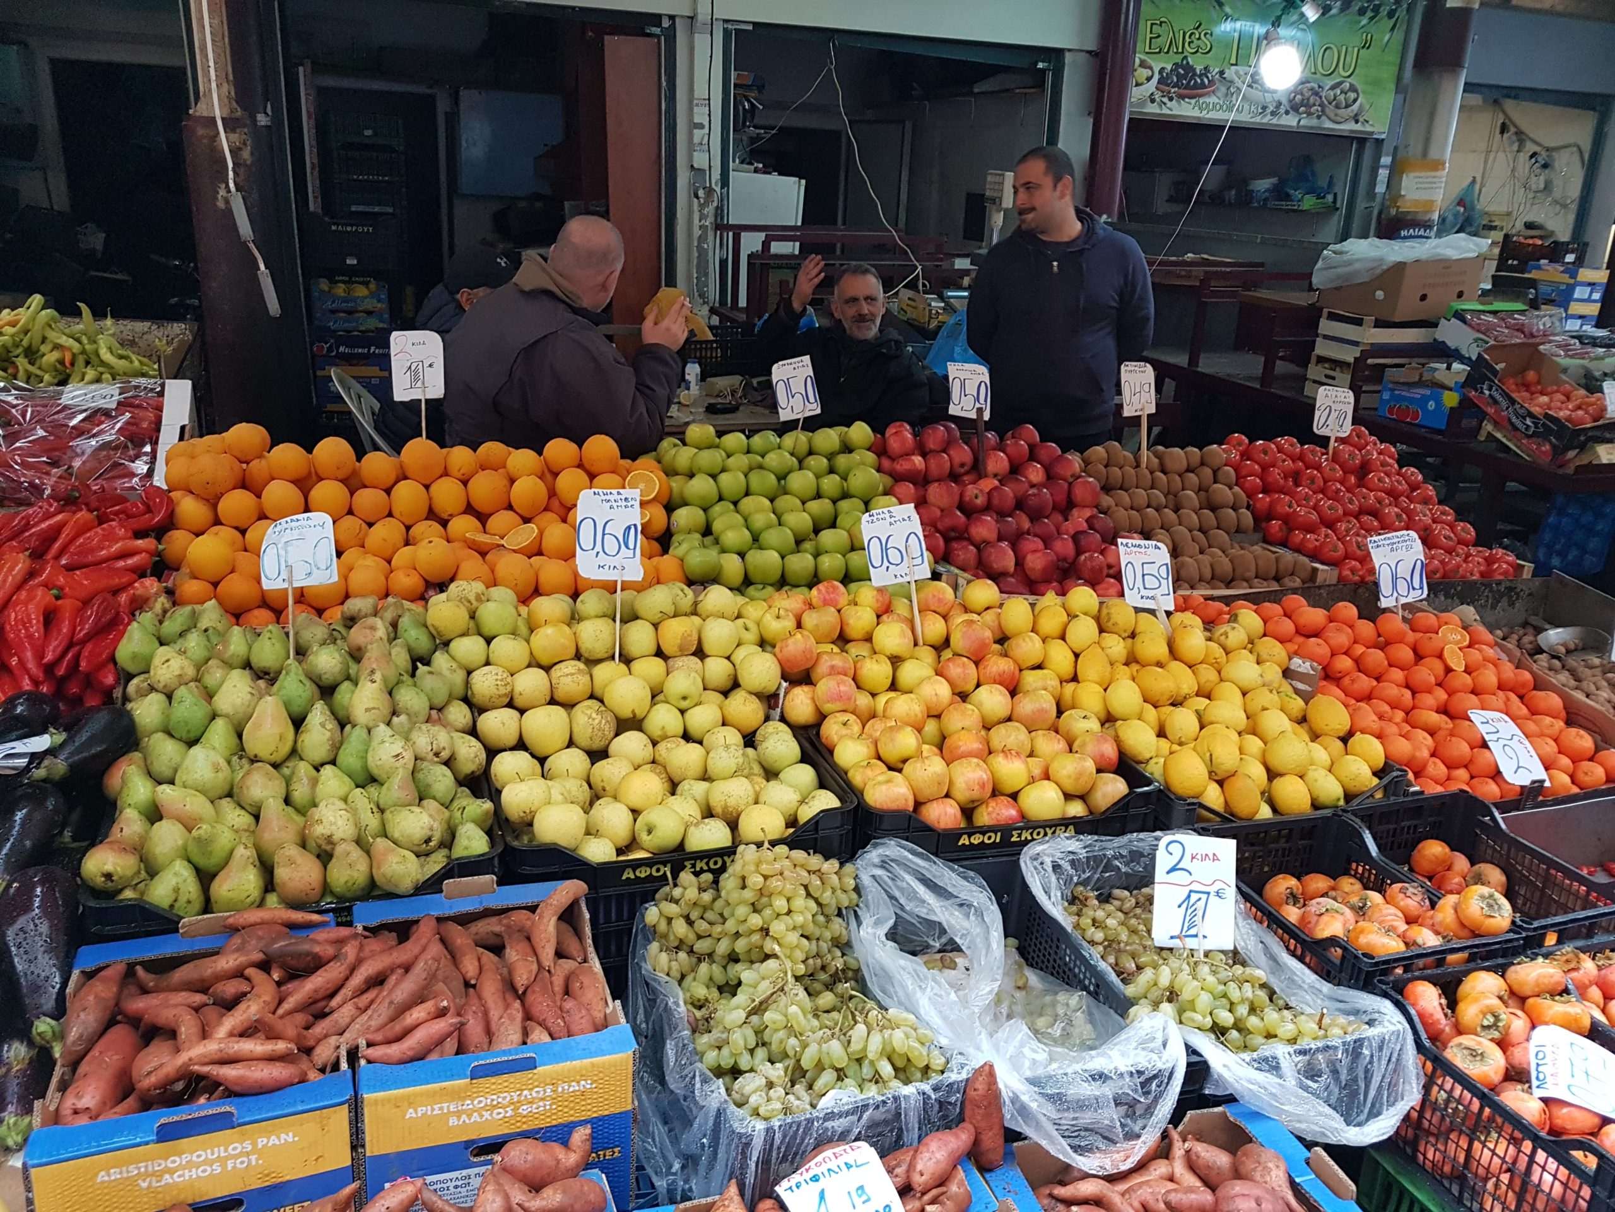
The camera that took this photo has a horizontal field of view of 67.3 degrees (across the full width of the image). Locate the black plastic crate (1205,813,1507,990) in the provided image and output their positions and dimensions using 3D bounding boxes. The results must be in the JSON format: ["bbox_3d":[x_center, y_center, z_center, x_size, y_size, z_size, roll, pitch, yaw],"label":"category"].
[{"bbox_3d":[0.949,0.568,2.141,0.298,0.200,0.450,-3,18,-16],"label":"black plastic crate"}]

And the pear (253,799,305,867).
[{"bbox_3d":[-0.707,0.306,1.620,0.068,0.095,0.068,-2,5,0],"label":"pear"}]

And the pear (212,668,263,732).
[{"bbox_3d":[-0.951,0.159,2.020,0.079,0.105,0.079,13,3,0],"label":"pear"}]

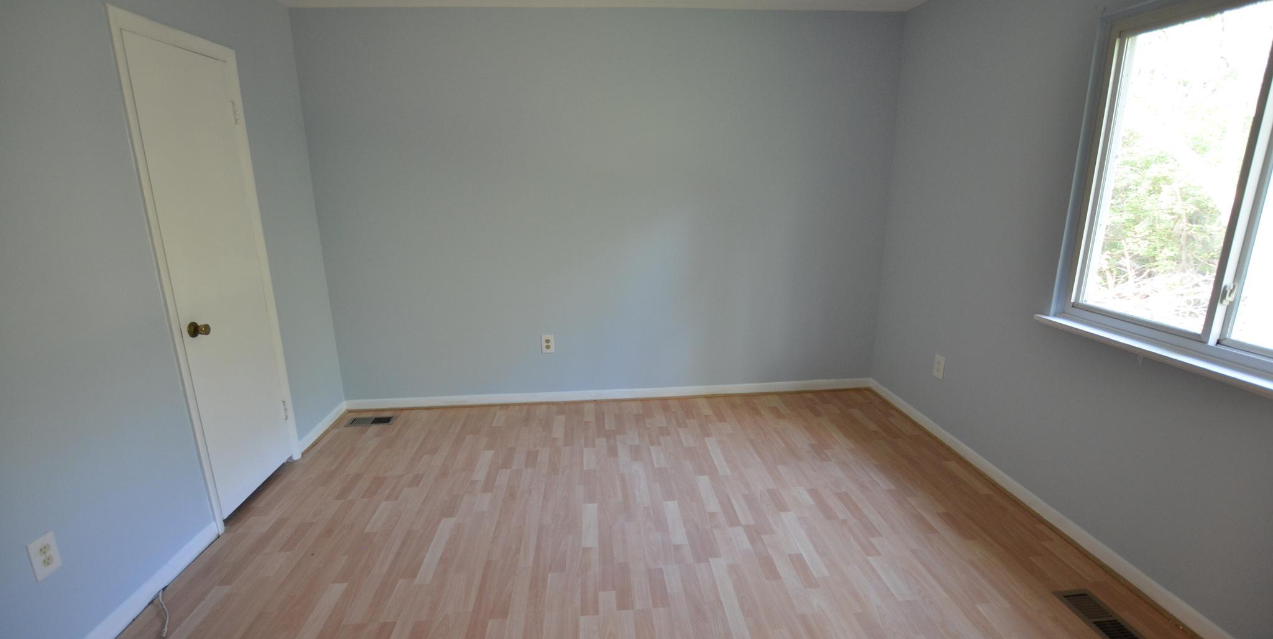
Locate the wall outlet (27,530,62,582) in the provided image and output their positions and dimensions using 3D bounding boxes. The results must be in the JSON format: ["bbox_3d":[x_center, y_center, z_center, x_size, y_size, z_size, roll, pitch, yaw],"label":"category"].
[{"bbox_3d":[-1.805,0.723,1.617,0.010,0.120,0.077,-2,15,-4],"label":"wall outlet"}]

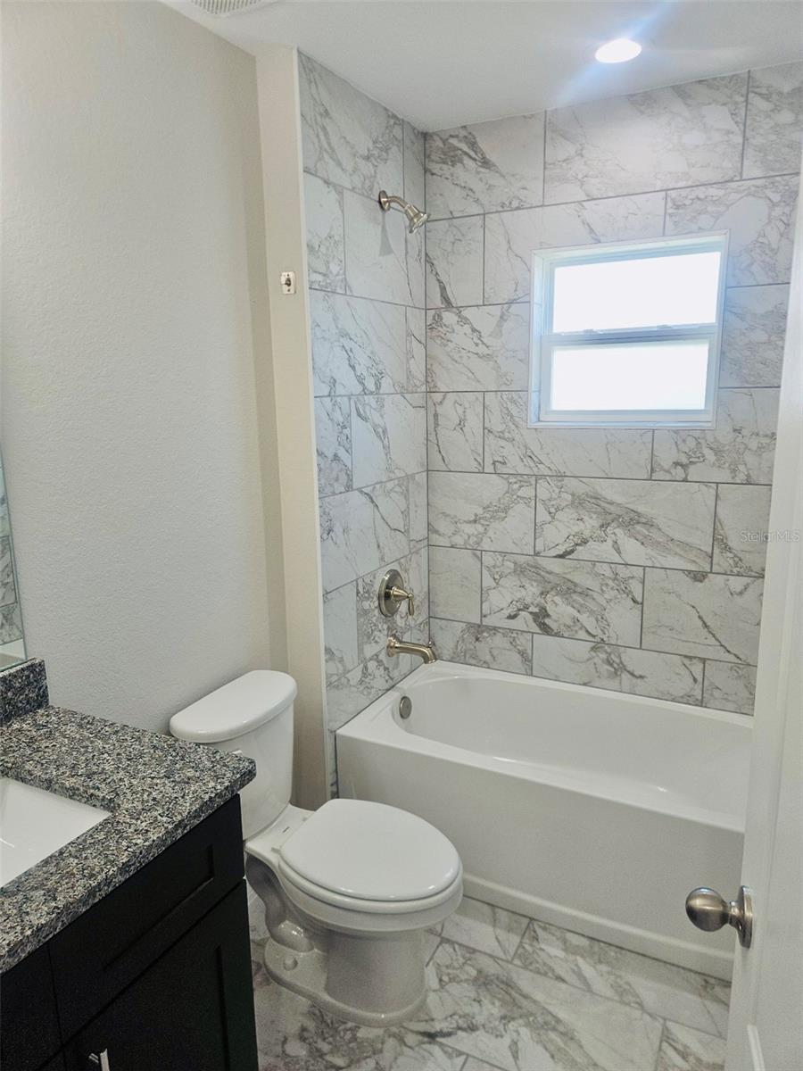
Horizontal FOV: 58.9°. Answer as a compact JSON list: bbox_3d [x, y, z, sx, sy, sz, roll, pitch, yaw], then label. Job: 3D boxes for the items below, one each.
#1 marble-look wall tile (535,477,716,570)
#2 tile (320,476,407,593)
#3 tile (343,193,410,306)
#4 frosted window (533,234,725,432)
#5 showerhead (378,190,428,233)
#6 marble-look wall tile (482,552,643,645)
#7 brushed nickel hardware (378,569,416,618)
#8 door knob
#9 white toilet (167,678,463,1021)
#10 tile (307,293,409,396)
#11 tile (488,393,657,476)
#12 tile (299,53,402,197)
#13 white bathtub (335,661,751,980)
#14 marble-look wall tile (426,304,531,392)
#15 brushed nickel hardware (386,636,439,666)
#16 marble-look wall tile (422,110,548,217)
[{"bbox_3d":[0.772,-0.048,2.505,0.609,0.302,0.010,5,14,28],"label":"marble-look wall tile"},{"bbox_3d":[-0.114,-0.019,2.471,0.010,0.305,0.593,5,14,28],"label":"tile"},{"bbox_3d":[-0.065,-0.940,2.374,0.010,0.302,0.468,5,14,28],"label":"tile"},{"bbox_3d":[0.764,-0.679,2.447,0.630,0.612,0.100,5,14,27],"label":"frosted window"},{"bbox_3d":[0.015,-1.065,2.341,0.166,0.146,0.081,5,14,28],"label":"showerhead"},{"bbox_3d":[0.596,0.235,2.694,0.613,0.305,0.010,5,14,27],"label":"marble-look wall tile"},{"bbox_3d":[0.005,0.219,2.616,0.105,0.178,0.178,5,14,28],"label":"brushed nickel hardware"},{"bbox_3d":[0.389,0.458,0.866,0.069,0.067,0.067,3,13,16],"label":"door knob"},{"bbox_3d":[-0.188,0.829,1.900,0.755,0.725,0.420,5,14,28],"label":"white toilet"},{"bbox_3d":[-0.125,-0.615,2.319,0.010,0.302,0.590,5,14,28],"label":"tile"},{"bbox_3d":[0.587,-0.367,2.563,0.612,0.305,0.010,5,14,27],"label":"tile"},{"bbox_3d":[-0.137,-1.220,2.214,0.010,0.298,0.596,5,14,28],"label":"tile"},{"bbox_3d":[0.616,0.859,2.369,1.515,0.438,0.745,5,14,28],"label":"white bathtub"},{"bbox_3d":[0.282,-0.695,2.650,0.406,0.305,0.010,5,14,27],"label":"marble-look wall tile"},{"bbox_3d":[0.040,0.427,2.620,0.192,0.088,0.066,5,14,27],"label":"brushed nickel hardware"},{"bbox_3d":[0.287,-1.292,2.512,0.443,0.297,0.010,5,14,27],"label":"marble-look wall tile"}]

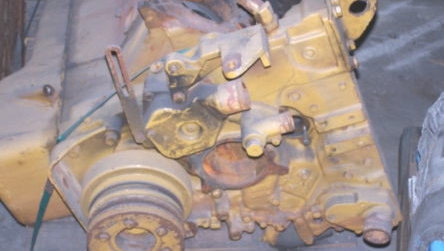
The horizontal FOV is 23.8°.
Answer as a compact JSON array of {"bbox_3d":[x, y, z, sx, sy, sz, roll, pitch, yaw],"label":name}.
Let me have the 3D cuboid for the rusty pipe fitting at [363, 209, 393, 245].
[{"bbox_3d":[0.296,0.189,1.997,0.053,0.053,0.056,5,46,5],"label":"rusty pipe fitting"}]

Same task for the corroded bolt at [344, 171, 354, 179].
[{"bbox_3d":[0.241,0.095,1.993,0.017,0.017,0.010,-13,43,10],"label":"corroded bolt"}]

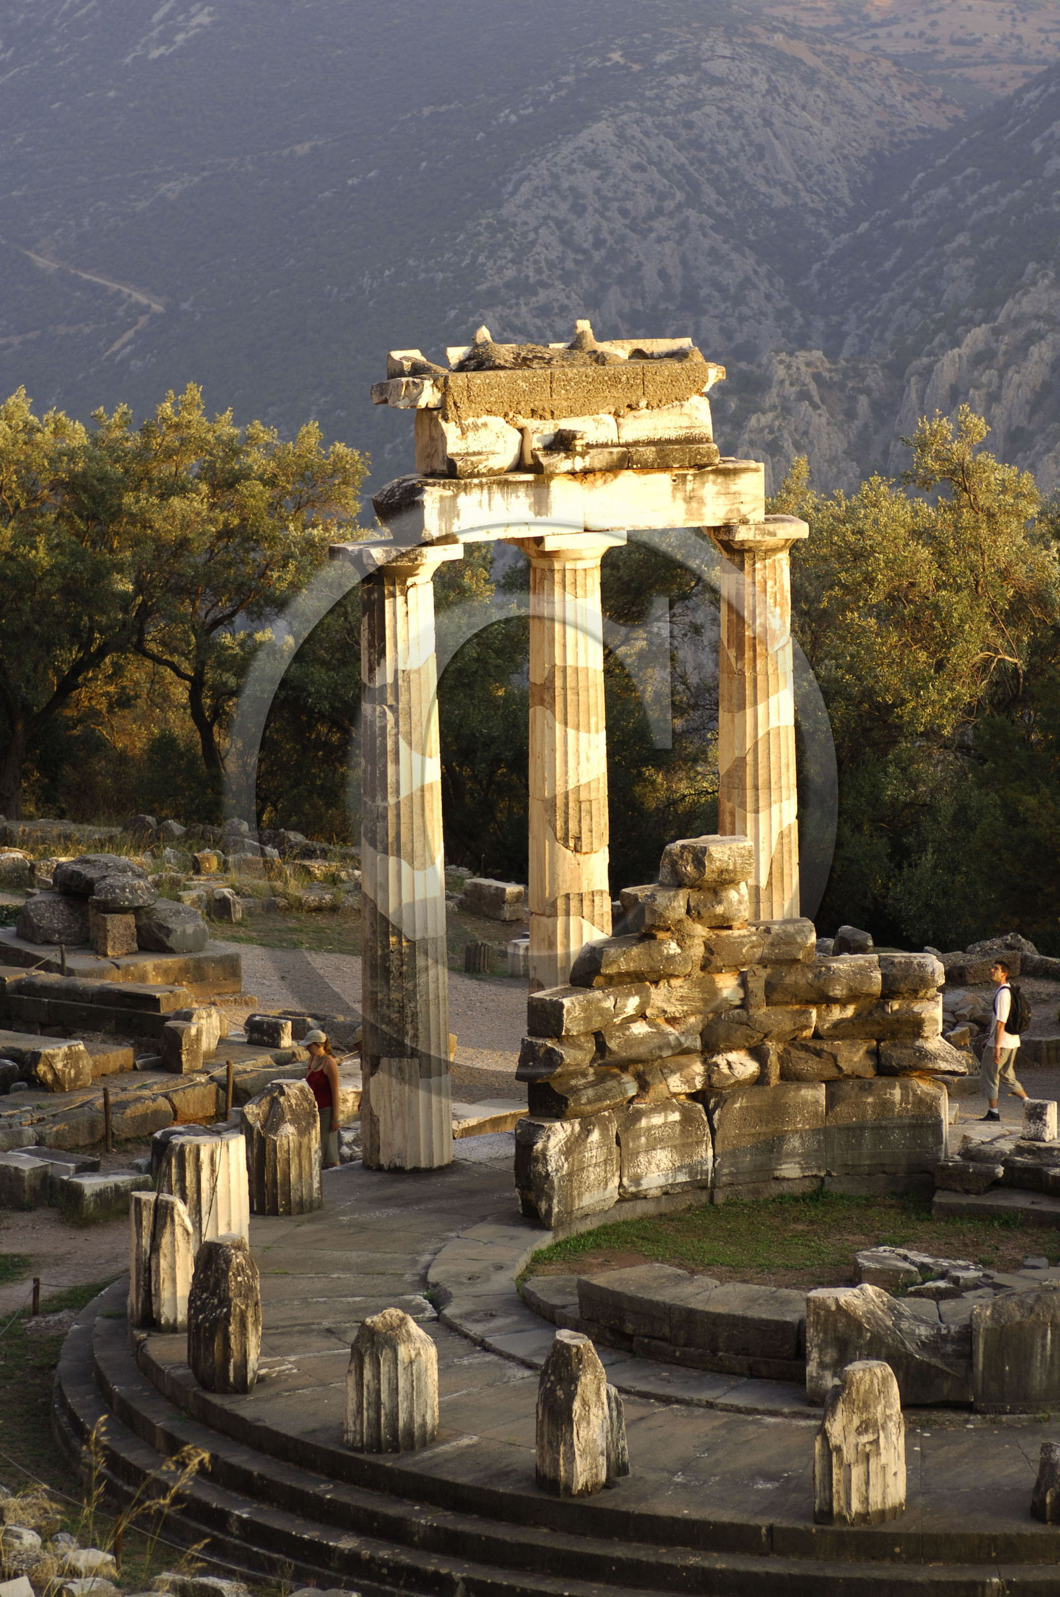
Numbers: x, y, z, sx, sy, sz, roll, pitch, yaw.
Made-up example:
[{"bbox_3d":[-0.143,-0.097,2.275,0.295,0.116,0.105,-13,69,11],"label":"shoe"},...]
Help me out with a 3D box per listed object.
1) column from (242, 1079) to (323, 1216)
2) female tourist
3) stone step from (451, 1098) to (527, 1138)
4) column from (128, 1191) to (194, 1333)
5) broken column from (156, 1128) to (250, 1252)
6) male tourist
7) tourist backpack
[{"bbox_3d":[-2.334,3.179,42.904,0.850,1.180,0.850,0,9,0],"label":"column"},{"bbox_3d":[-2.049,3.113,46.100,0.300,1.640,0.450,-6,10,-28],"label":"female tourist"},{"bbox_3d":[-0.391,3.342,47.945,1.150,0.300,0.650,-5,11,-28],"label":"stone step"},{"bbox_3d":[-3.020,3.840,39.118,0.720,1.110,0.800,0,9,0],"label":"column"},{"bbox_3d":[-2.931,3.526,41.061,0.850,1.100,0.850,0,9,0],"label":"broken column"},{"bbox_3d":[4.872,2.479,47.539,0.620,1.700,0.520,0,9,0],"label":"male tourist"},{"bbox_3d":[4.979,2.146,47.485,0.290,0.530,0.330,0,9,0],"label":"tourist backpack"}]

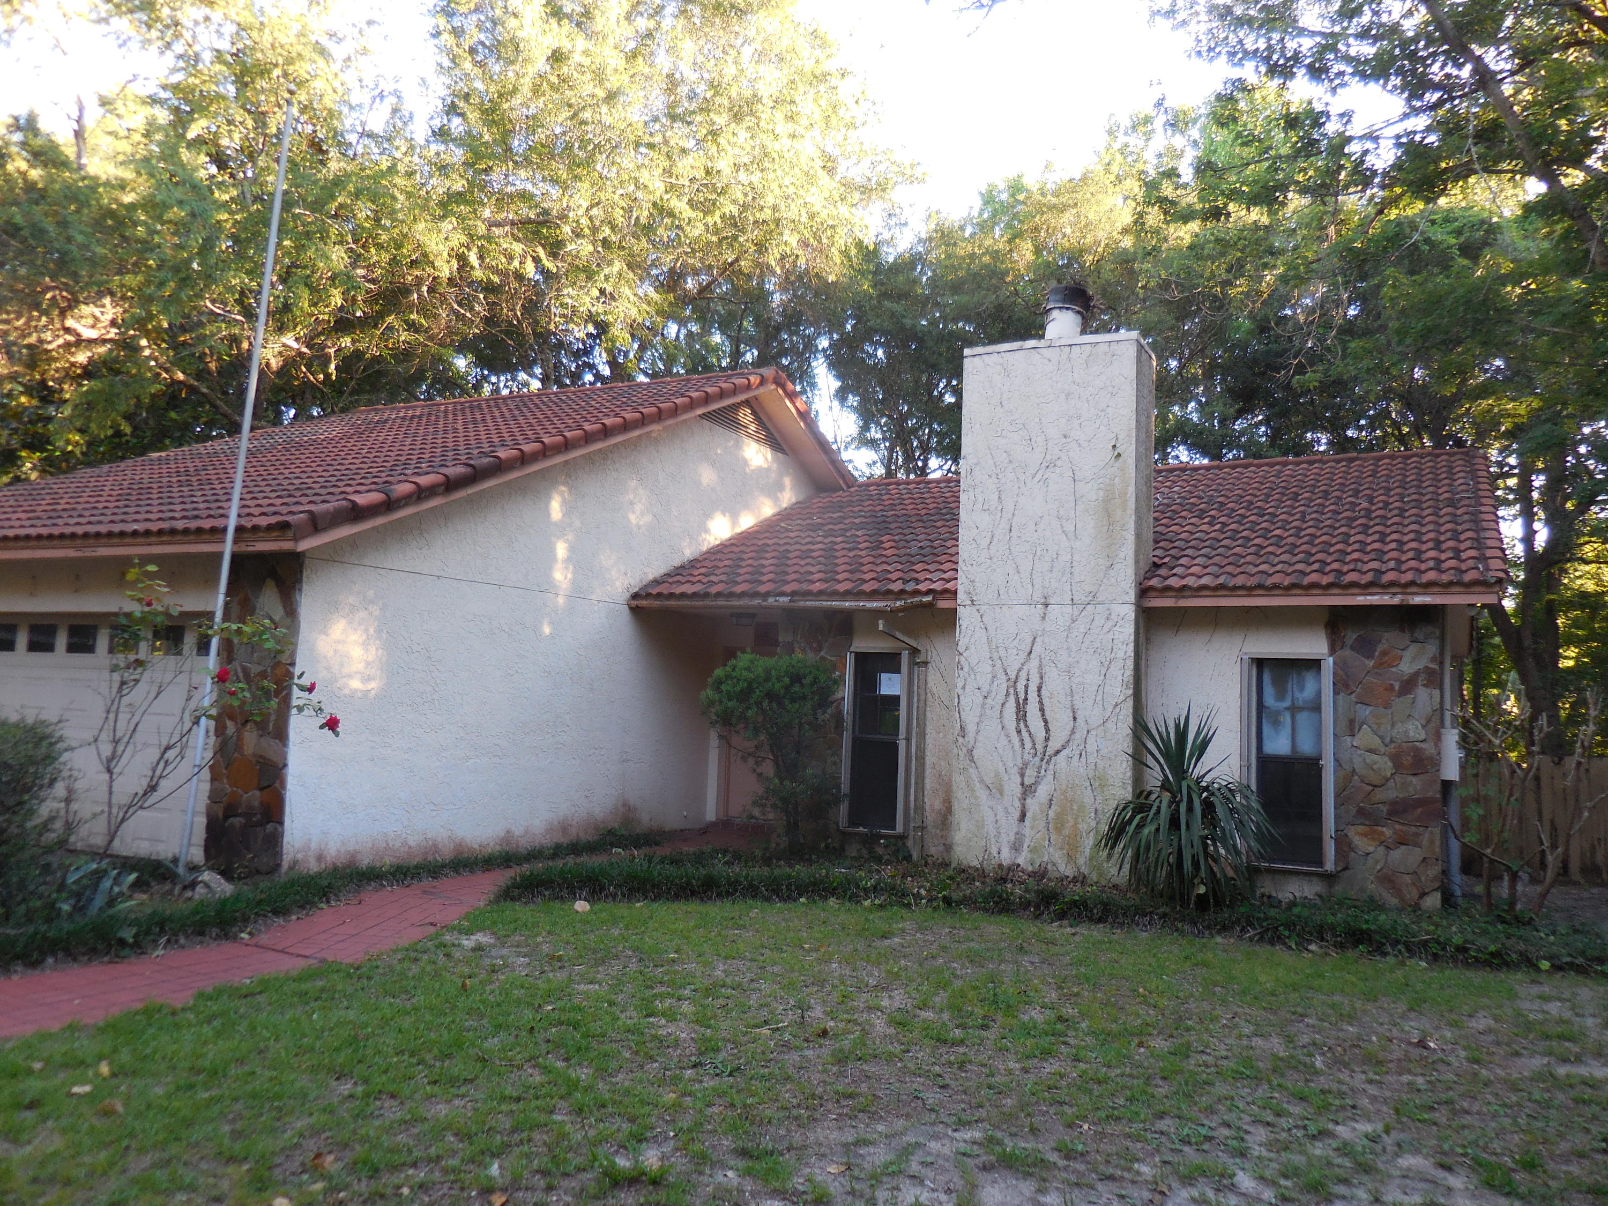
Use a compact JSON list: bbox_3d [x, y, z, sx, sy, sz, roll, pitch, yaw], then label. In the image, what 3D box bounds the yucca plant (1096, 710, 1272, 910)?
[{"bbox_3d":[3.203,1.643,9.747,1.518,1.677,1.499,0,-5,26],"label":"yucca plant"}]

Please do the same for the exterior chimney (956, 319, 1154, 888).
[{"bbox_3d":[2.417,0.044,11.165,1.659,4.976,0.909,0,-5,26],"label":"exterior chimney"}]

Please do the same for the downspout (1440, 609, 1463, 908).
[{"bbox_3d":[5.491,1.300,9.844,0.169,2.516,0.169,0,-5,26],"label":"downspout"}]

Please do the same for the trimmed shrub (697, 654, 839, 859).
[{"bbox_3d":[-0.272,1.518,11.897,1.443,2.080,1.405,2,-4,0],"label":"trimmed shrub"}]

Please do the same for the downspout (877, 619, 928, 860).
[{"bbox_3d":[1.002,1.385,11.736,0.422,2.408,0.347,0,-5,26],"label":"downspout"}]

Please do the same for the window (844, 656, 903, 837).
[{"bbox_3d":[0.756,1.430,12.024,0.677,1.831,0.120,0,-5,27],"label":"window"}]

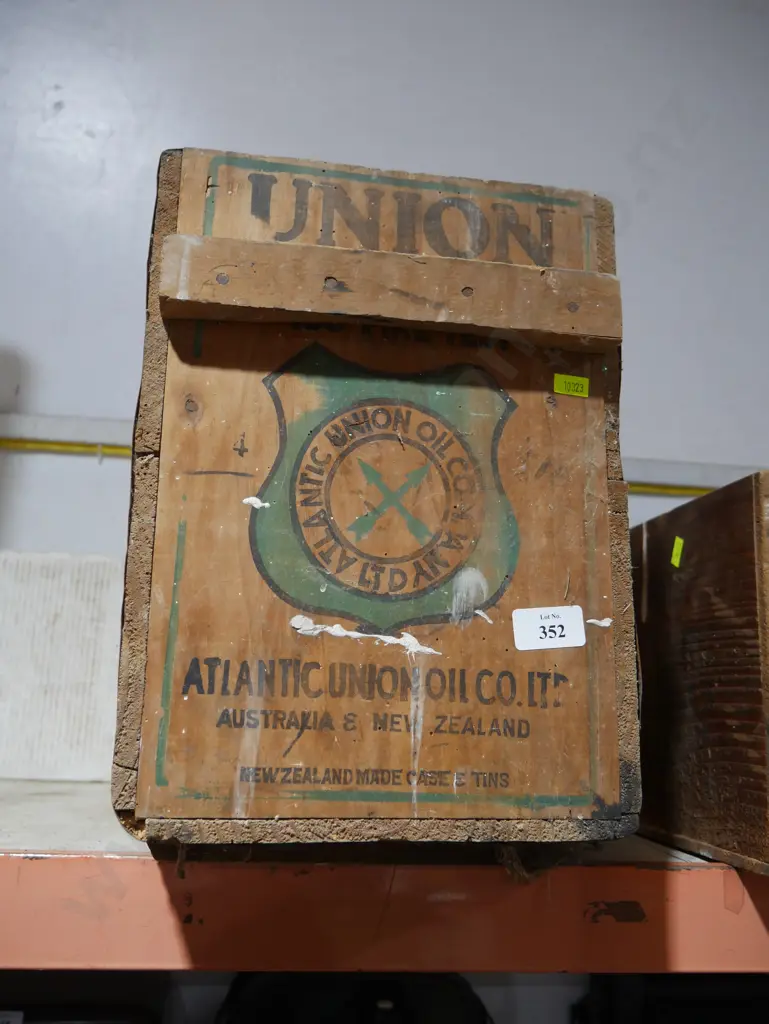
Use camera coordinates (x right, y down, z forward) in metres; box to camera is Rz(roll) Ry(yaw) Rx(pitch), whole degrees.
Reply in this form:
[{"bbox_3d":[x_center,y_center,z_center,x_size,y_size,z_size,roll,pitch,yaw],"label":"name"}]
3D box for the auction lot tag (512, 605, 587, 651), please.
[{"bbox_3d":[0.086,0.060,0.430,0.038,0.021,0.001,-2,-11,-9],"label":"auction lot tag"}]

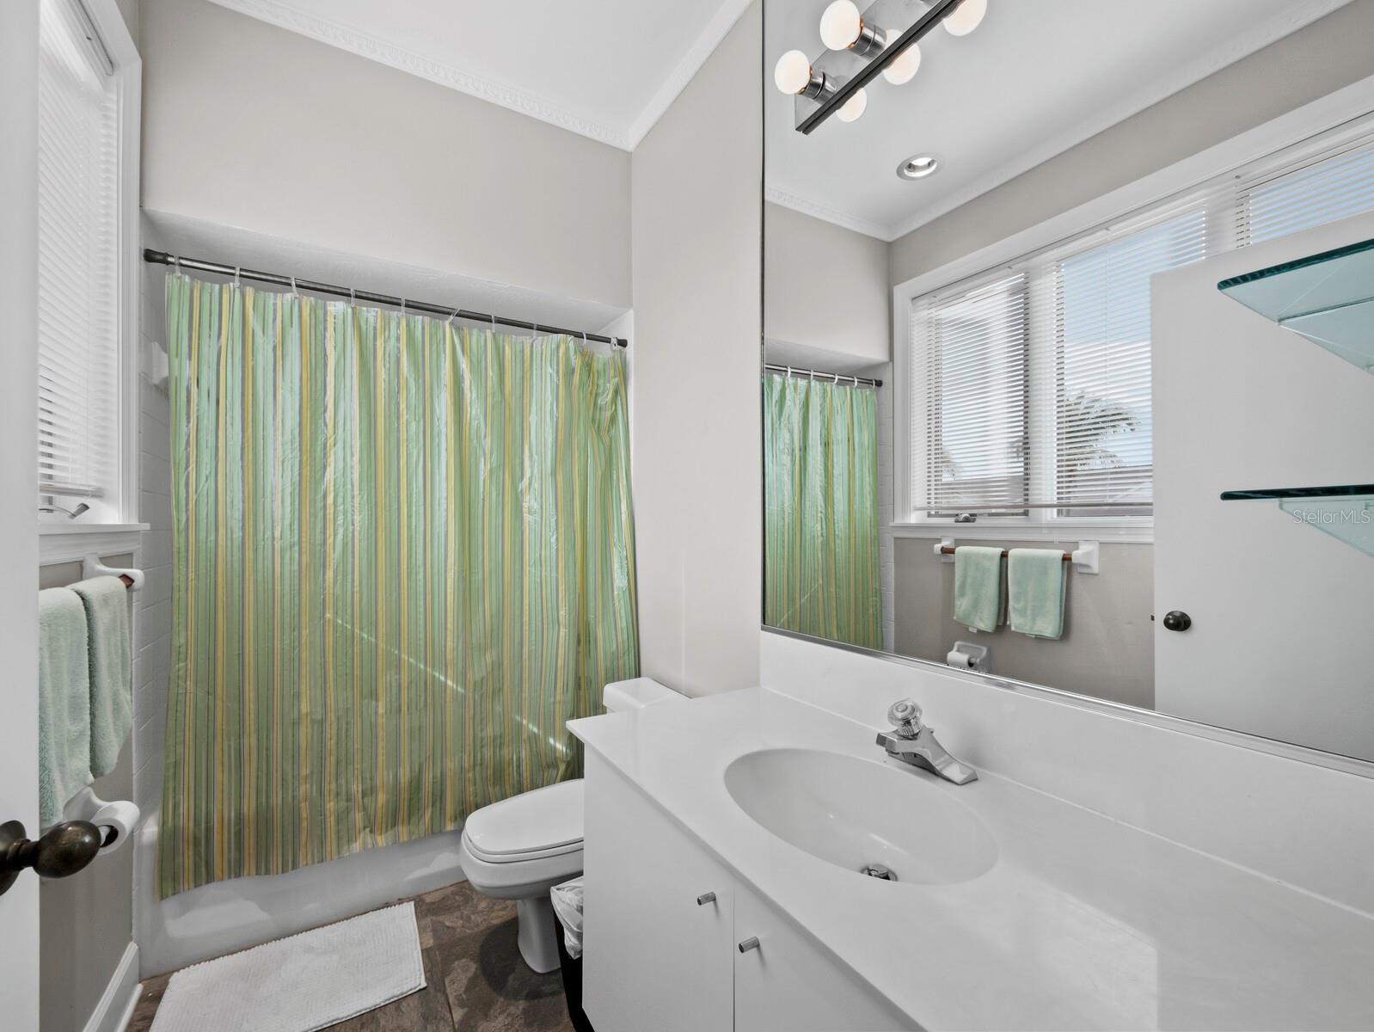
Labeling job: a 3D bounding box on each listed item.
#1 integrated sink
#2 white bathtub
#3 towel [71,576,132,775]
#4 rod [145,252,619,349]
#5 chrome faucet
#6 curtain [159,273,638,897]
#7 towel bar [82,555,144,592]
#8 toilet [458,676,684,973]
[{"bbox_3d":[0.275,0.567,0.979,0.347,0.135,0.487,0,0,-32],"label":"integrated sink"},{"bbox_3d":[-1.070,1.088,2.270,1.527,0.390,0.760,0,0,-32],"label":"white bathtub"},{"bbox_3d":[-1.147,0.323,1.073,0.085,0.385,0.225,0,0,-32],"label":"towel"},{"bbox_3d":[-0.903,-0.737,1.997,1.527,0.035,0.035,0,0,-32],"label":"rod"},{"bbox_3d":[0.442,0.428,1.082,0.180,0.143,0.157,0,0,-32],"label":"chrome faucet"},{"bbox_3d":[-0.859,0.175,1.964,1.480,1.760,0.140,0,0,-32],"label":"curtain"},{"bbox_3d":[-1.103,0.160,0.975,0.095,0.130,0.710,0,0,-32],"label":"towel bar"},{"bbox_3d":[-0.324,0.952,1.765,0.770,0.645,0.490,0,0,-32],"label":"toilet"}]

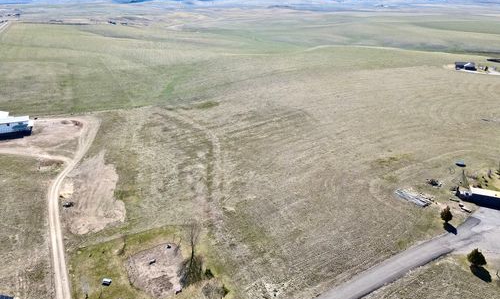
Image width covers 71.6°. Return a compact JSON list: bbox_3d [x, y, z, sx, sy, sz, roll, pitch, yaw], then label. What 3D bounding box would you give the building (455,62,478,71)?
[{"bbox_3d":[201.983,-78.003,323.538,16.200,5.800,11.000,9,25,19],"label":"building"}]

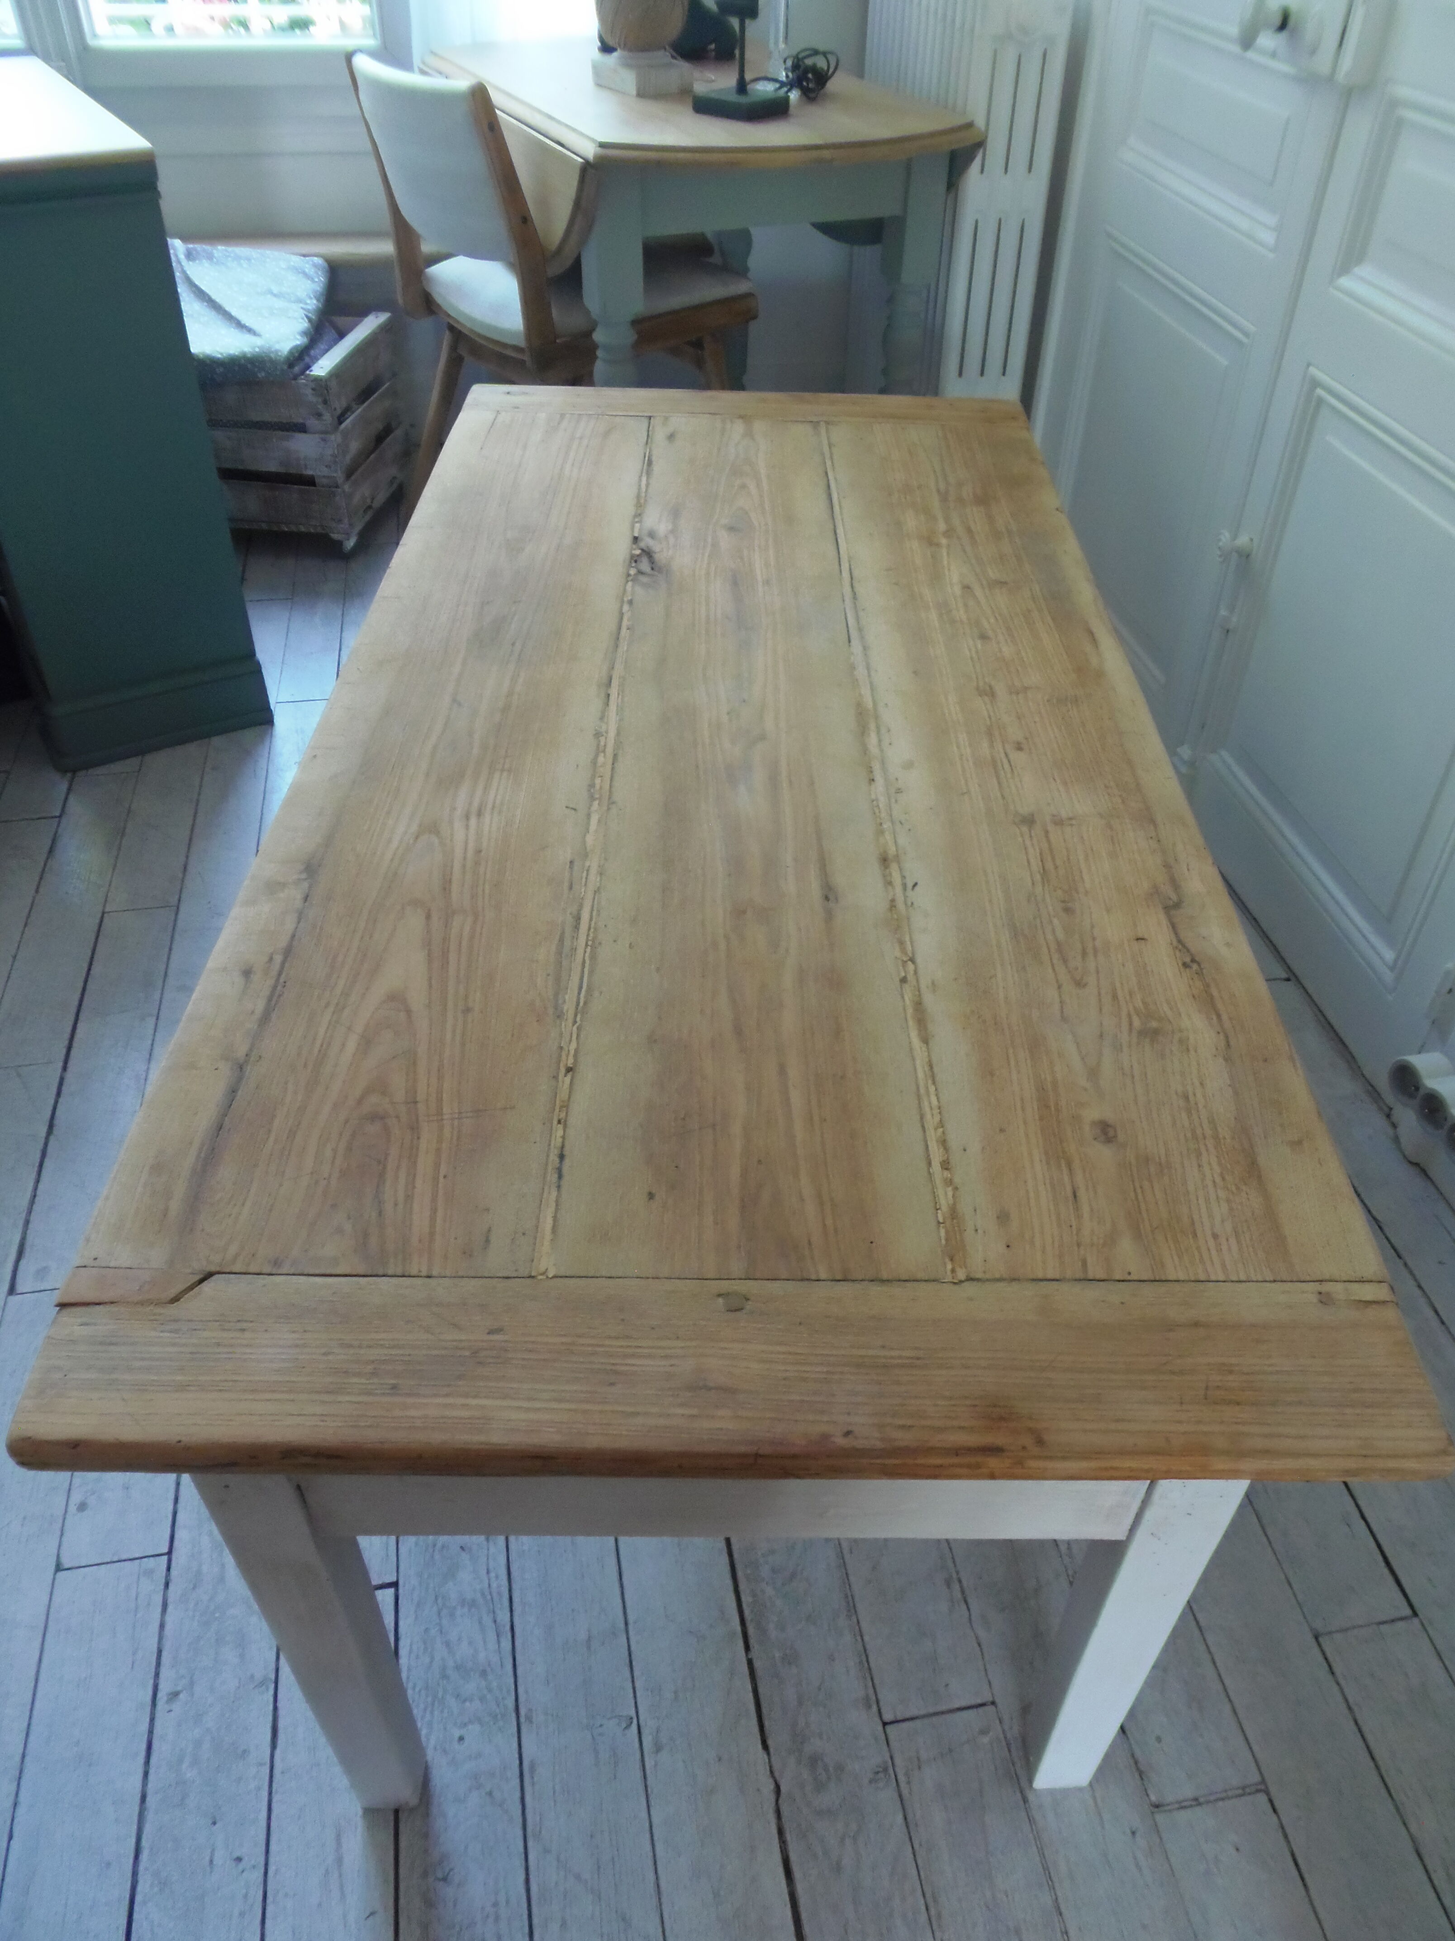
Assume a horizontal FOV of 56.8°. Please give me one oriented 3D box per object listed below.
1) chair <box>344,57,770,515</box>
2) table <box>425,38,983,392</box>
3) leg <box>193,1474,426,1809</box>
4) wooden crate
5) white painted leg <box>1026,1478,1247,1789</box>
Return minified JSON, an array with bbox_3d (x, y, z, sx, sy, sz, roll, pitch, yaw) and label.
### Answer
[{"bbox_3d":[-0.317,-1.240,2.546,0.540,0.815,0.450,-30,50,-29],"label":"chair"},{"bbox_3d":[-0.074,-1.366,2.743,0.660,0.750,1.200,-13,43,-14],"label":"table"},{"bbox_3d":[-0.253,0.413,0.867,0.053,0.565,0.051,1,42,0],"label":"leg"},{"bbox_3d":[-0.969,-1.125,2.774,0.500,0.343,0.395,6,42,6],"label":"wooden crate"},{"bbox_3d":[0.256,0.404,0.880,0.053,0.565,0.051,1,42,0],"label":"white painted leg"}]

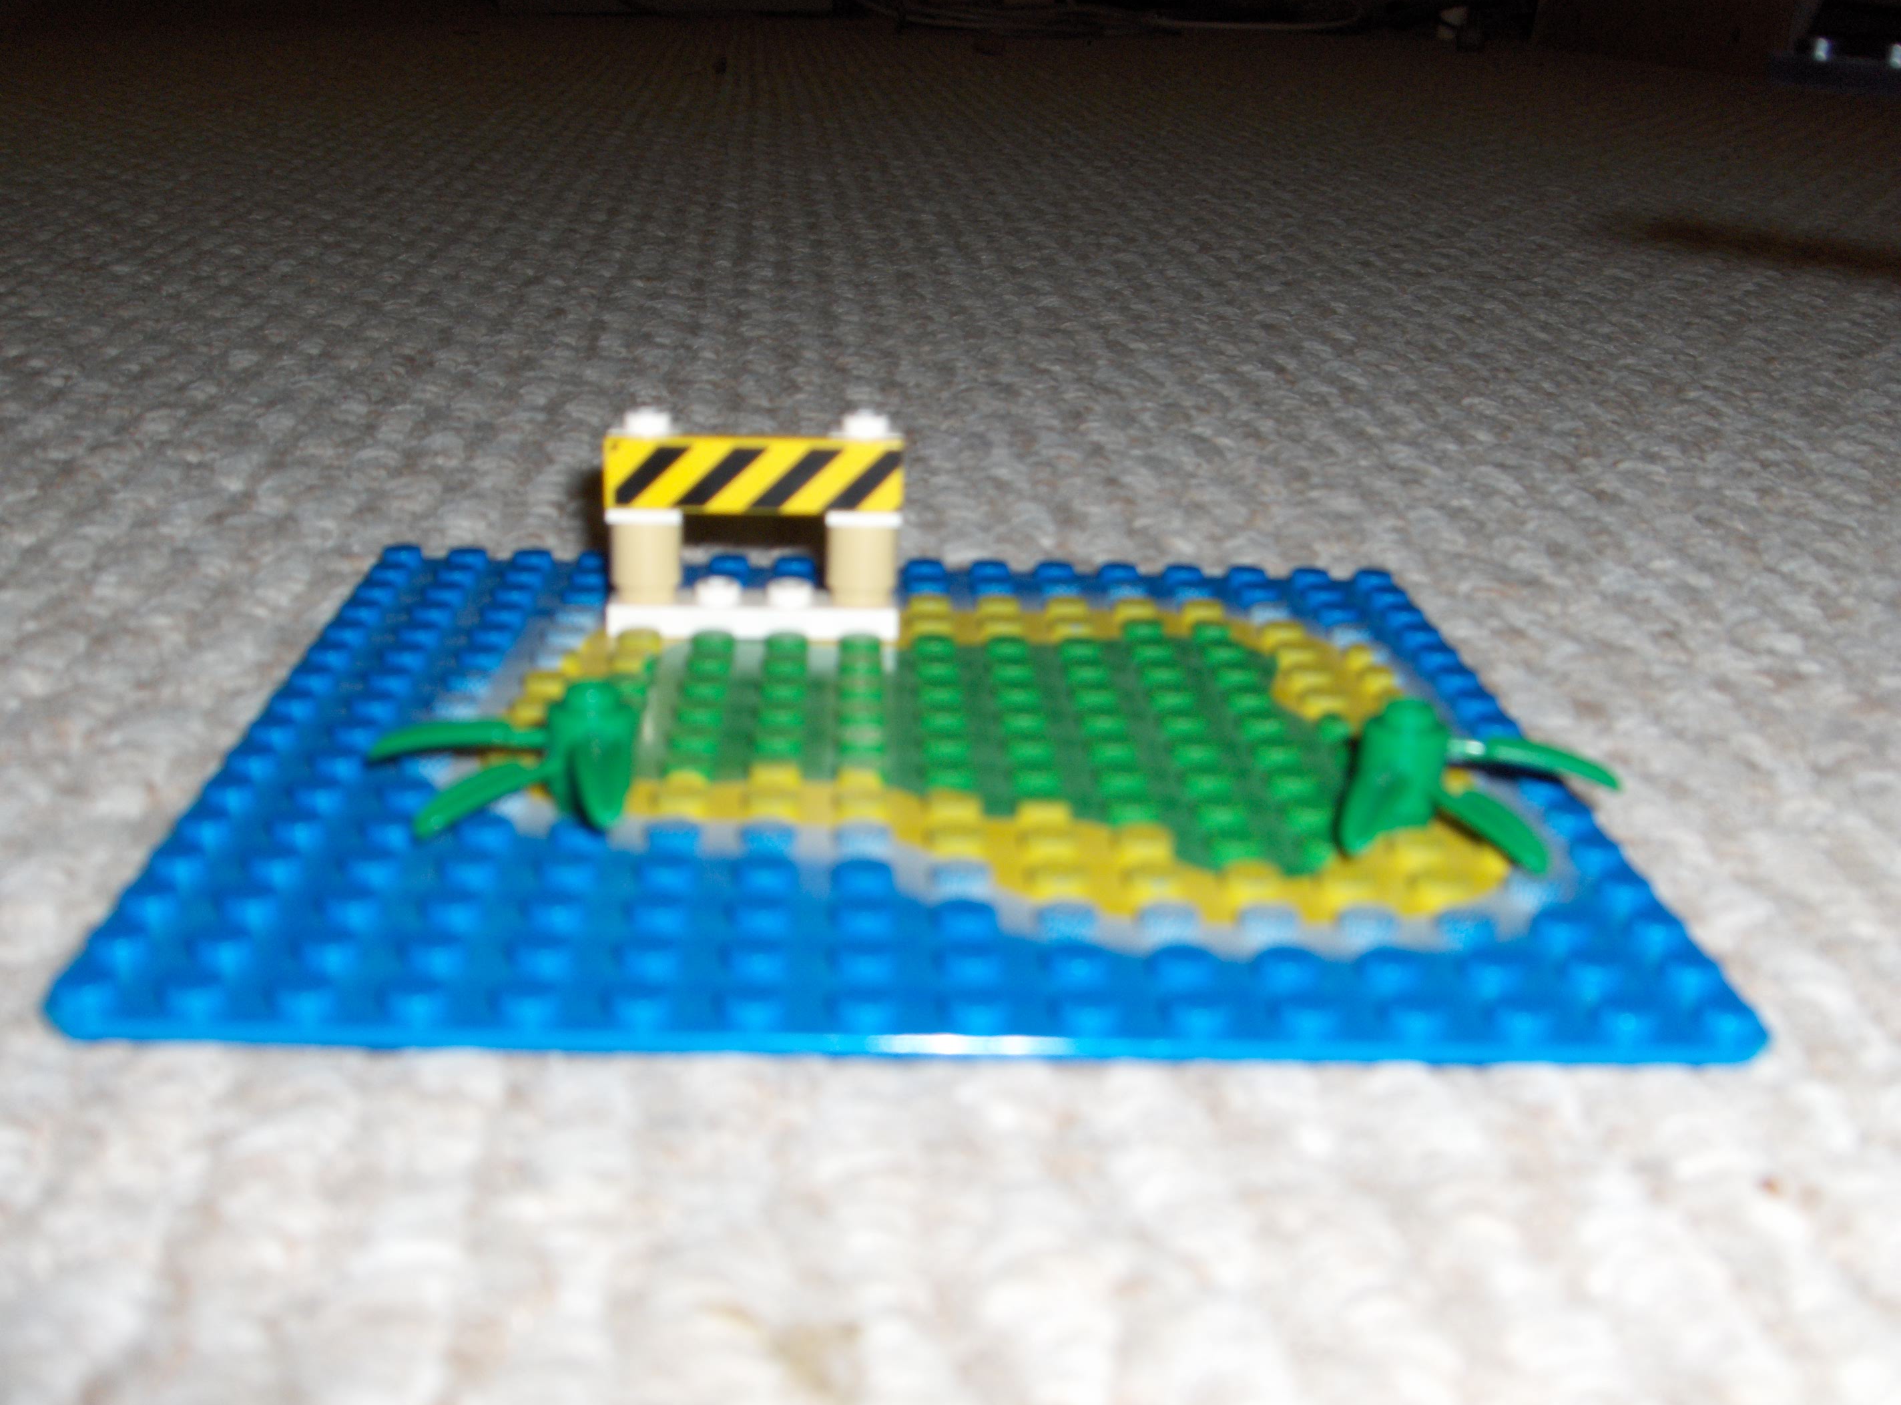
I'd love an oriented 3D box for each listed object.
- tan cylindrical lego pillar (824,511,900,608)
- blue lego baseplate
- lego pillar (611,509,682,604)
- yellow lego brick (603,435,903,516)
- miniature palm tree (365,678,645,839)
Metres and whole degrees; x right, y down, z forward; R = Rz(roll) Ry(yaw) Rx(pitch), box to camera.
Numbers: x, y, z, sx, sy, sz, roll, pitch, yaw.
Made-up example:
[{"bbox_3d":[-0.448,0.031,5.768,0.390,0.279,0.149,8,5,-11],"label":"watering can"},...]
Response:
[{"bbox_3d":[-0.010,-0.016,0.241,0.008,0.010,0.008,1,19,-3],"label":"tan cylindrical lego pillar"},{"bbox_3d":[-0.005,0.003,0.211,0.128,0.004,0.127,1,19,-3],"label":"blue lego baseplate"},{"bbox_3d":[-0.034,-0.016,0.239,0.008,0.010,0.008,1,19,-3],"label":"lego pillar"},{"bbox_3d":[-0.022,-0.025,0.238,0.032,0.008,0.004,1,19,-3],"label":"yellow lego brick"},{"bbox_3d":[-0.038,0.006,0.182,0.026,0.011,0.025,1,19,-3],"label":"miniature palm tree"}]

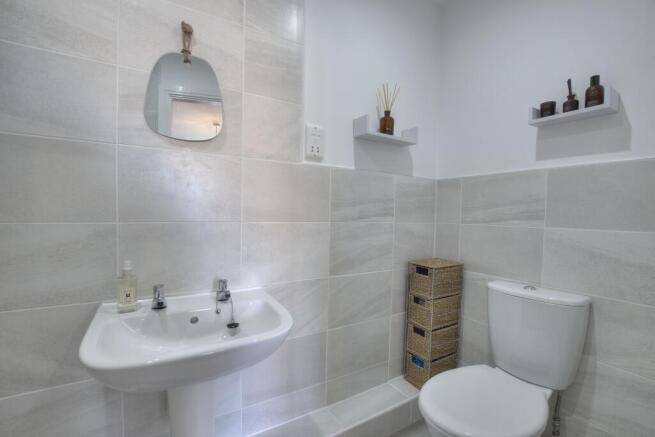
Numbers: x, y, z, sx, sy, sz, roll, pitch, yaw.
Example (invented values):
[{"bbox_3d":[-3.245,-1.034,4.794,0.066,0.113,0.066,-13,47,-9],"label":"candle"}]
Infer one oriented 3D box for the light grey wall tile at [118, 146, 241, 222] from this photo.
[{"bbox_3d":[-0.507,-0.109,0.983,0.390,0.247,0.010,1,1,-30],"label":"light grey wall tile"}]

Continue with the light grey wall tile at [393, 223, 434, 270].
[{"bbox_3d":[0.498,0.153,1.564,0.339,0.247,0.010,1,1,-30],"label":"light grey wall tile"}]

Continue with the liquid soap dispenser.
[{"bbox_3d":[-0.625,0.210,0.861,0.048,0.158,0.048,0,1,-30],"label":"liquid soap dispenser"}]

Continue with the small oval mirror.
[{"bbox_3d":[-0.496,-0.424,0.961,0.243,0.293,0.015,0,1,-30],"label":"small oval mirror"}]

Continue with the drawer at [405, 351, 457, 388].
[{"bbox_3d":[0.569,0.814,1.505,0.212,0.162,0.165,0,1,-30],"label":"drawer"}]

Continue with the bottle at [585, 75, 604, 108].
[{"bbox_3d":[0.978,-0.466,0.999,0.050,0.117,0.050,0,2,-30],"label":"bottle"}]

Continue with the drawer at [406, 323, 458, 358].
[{"bbox_3d":[0.583,0.649,1.509,0.237,0.155,0.168,0,2,-30],"label":"drawer"}]

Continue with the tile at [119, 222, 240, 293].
[{"bbox_3d":[-0.510,0.143,0.986,0.393,0.252,0.010,0,1,-30],"label":"tile"}]

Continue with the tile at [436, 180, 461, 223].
[{"bbox_3d":[0.699,-0.097,1.571,0.010,0.247,0.158,1,1,-30],"label":"tile"}]

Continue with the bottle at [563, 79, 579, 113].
[{"bbox_3d":[0.934,-0.466,1.047,0.047,0.142,0.047,0,1,-30],"label":"bottle"}]

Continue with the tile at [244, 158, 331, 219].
[{"bbox_3d":[-0.162,-0.105,1.179,0.397,0.247,0.010,1,1,-30],"label":"tile"}]

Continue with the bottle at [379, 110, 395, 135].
[{"bbox_3d":[0.298,-0.475,1.365,0.067,0.127,0.067,1,1,0],"label":"bottle"}]

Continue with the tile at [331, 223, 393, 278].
[{"bbox_3d":[0.179,0.147,1.380,0.397,0.252,0.010,0,1,-30],"label":"tile"}]

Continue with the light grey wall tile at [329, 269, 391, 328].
[{"bbox_3d":[0.171,0.399,1.390,0.396,0.252,0.009,0,2,-30],"label":"light grey wall tile"}]

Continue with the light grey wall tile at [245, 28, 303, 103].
[{"bbox_3d":[-0.216,-0.618,1.132,0.253,0.252,0.009,0,2,-30],"label":"light grey wall tile"}]

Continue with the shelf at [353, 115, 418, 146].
[{"bbox_3d":[0.294,-0.428,1.361,0.324,0.086,0.103,0,1,-30],"label":"shelf"}]

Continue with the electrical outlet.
[{"bbox_3d":[-0.056,-0.337,1.223,0.087,0.147,0.012,1,1,-30],"label":"electrical outlet"}]

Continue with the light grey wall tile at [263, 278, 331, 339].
[{"bbox_3d":[-0.174,0.395,1.190,0.397,0.247,0.010,1,1,-30],"label":"light grey wall tile"}]

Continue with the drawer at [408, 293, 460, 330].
[{"bbox_3d":[0.585,0.486,1.502,0.238,0.152,0.168,1,1,-30],"label":"drawer"}]

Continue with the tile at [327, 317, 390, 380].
[{"bbox_3d":[0.167,0.653,1.396,0.396,0.252,0.009,0,2,-30],"label":"tile"}]

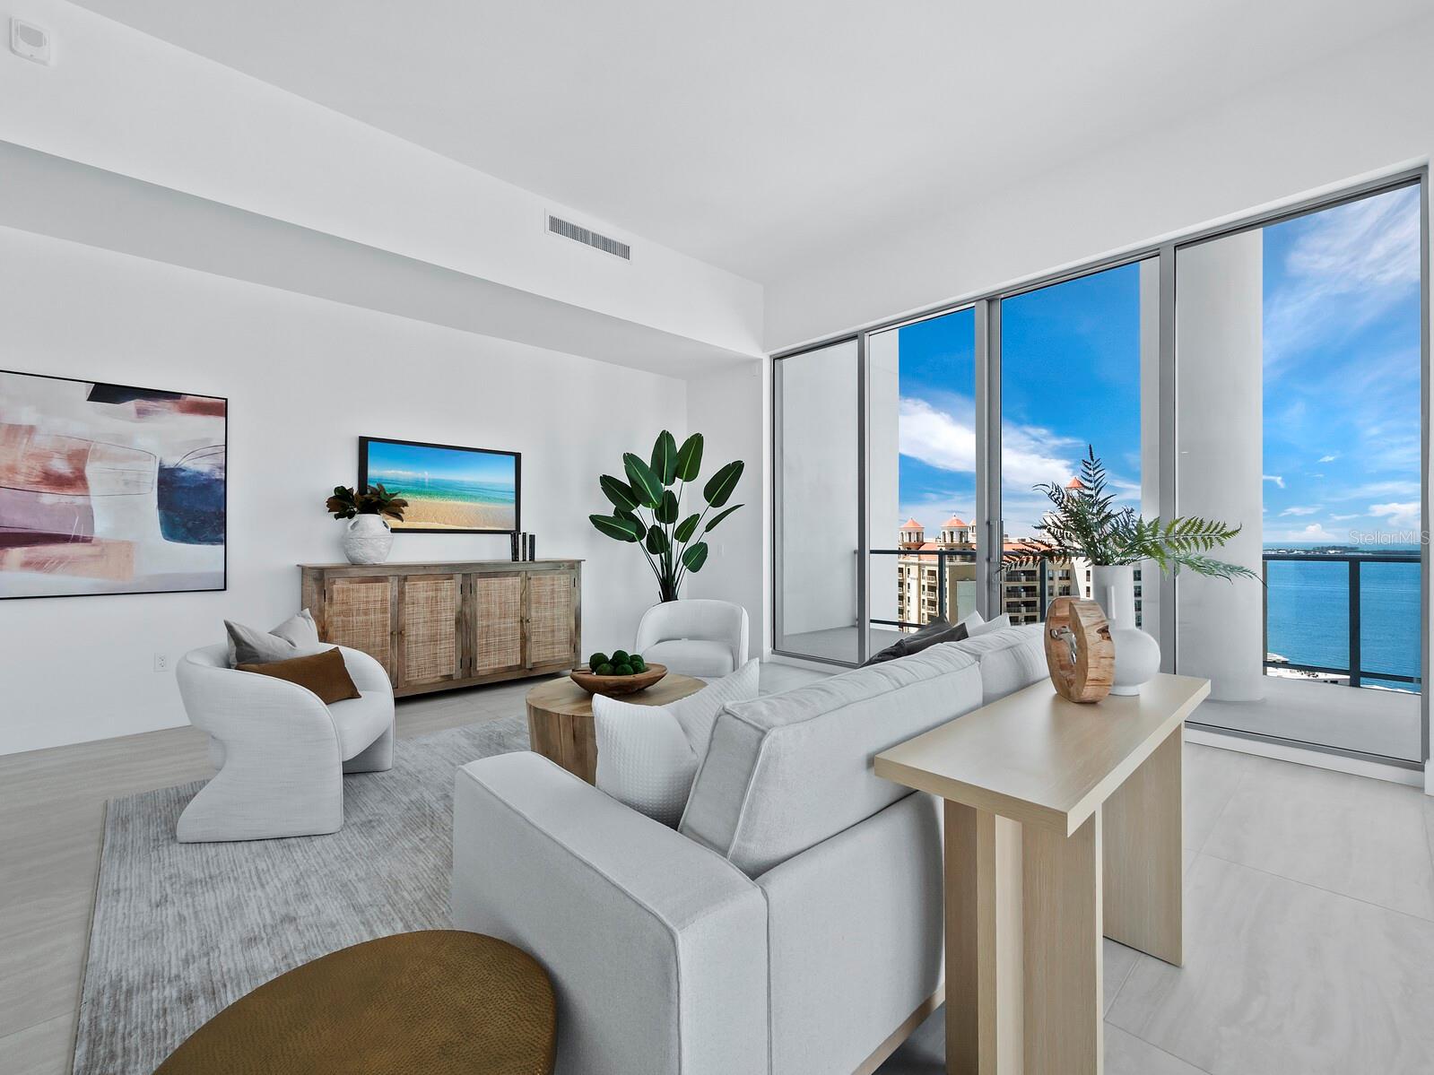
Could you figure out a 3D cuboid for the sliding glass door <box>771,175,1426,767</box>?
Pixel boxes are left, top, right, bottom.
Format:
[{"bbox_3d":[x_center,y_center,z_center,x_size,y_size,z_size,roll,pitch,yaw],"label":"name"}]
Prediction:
[{"bbox_3d":[2.057,-0.337,4.390,0.120,3.000,4.207,0,0,-44],"label":"sliding glass door"}]

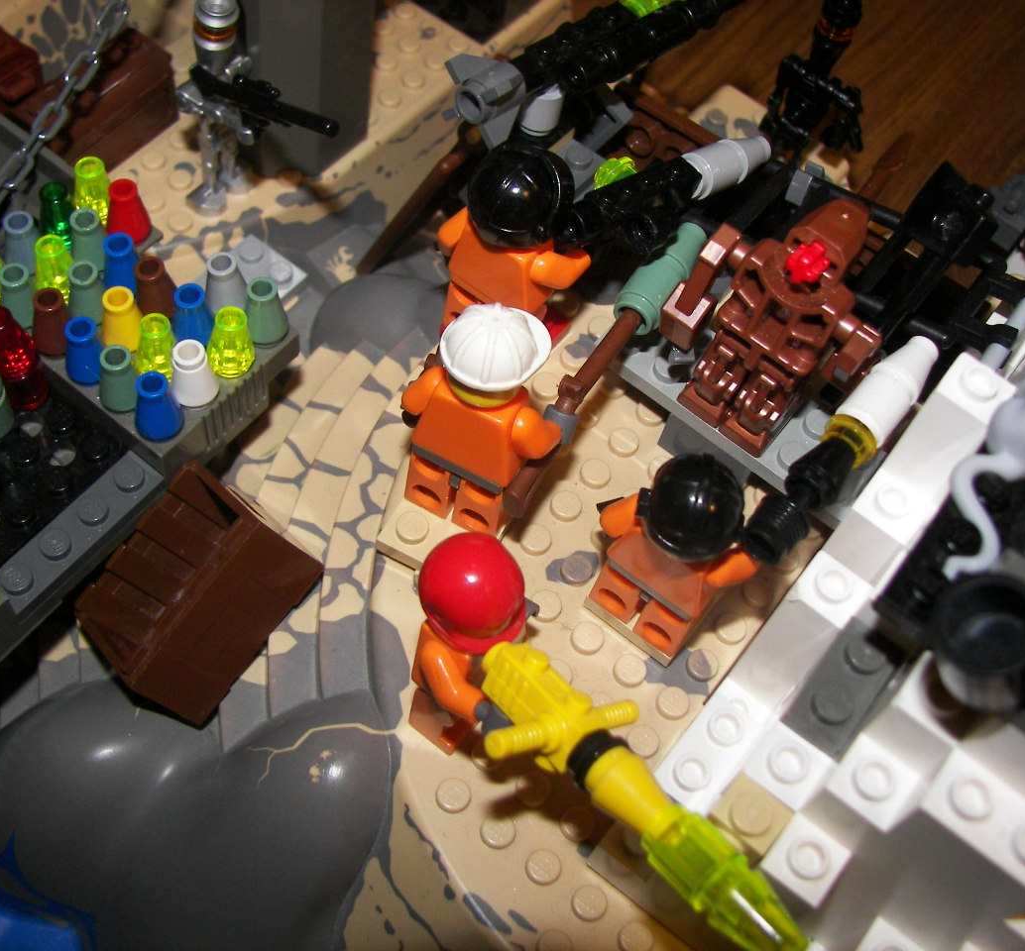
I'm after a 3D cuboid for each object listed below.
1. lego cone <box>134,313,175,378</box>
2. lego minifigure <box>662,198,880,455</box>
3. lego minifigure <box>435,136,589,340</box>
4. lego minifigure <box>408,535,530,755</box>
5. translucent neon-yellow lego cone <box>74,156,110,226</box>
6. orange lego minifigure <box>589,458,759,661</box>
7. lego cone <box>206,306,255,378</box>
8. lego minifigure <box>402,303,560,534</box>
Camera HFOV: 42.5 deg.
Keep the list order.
[{"bbox_3d":[-0.055,-0.021,0.205,0.008,0.010,0.008,4,59,-7],"label":"lego cone"},{"bbox_3d":[0.037,-0.021,0.189,0.029,0.044,0.016,37,61,13],"label":"lego minifigure"},{"bbox_3d":[0.001,-0.034,0.203,0.024,0.042,0.015,37,61,13],"label":"lego minifigure"},{"bbox_3d":[-0.003,0.022,0.173,0.015,0.041,0.019,35,60,16],"label":"lego minifigure"},{"bbox_3d":[-0.071,-0.048,0.224,0.008,0.011,0.008,4,59,-6],"label":"translucent neon-yellow lego cone"},{"bbox_3d":[0.023,0.010,0.181,0.023,0.041,0.015,37,63,13],"label":"orange lego minifigure"},{"bbox_3d":[-0.044,-0.021,0.207,0.008,0.011,0.008,4,59,-7],"label":"lego cone"},{"bbox_3d":[-0.003,-0.010,0.188,0.024,0.041,0.014,24,54,5],"label":"lego minifigure"}]

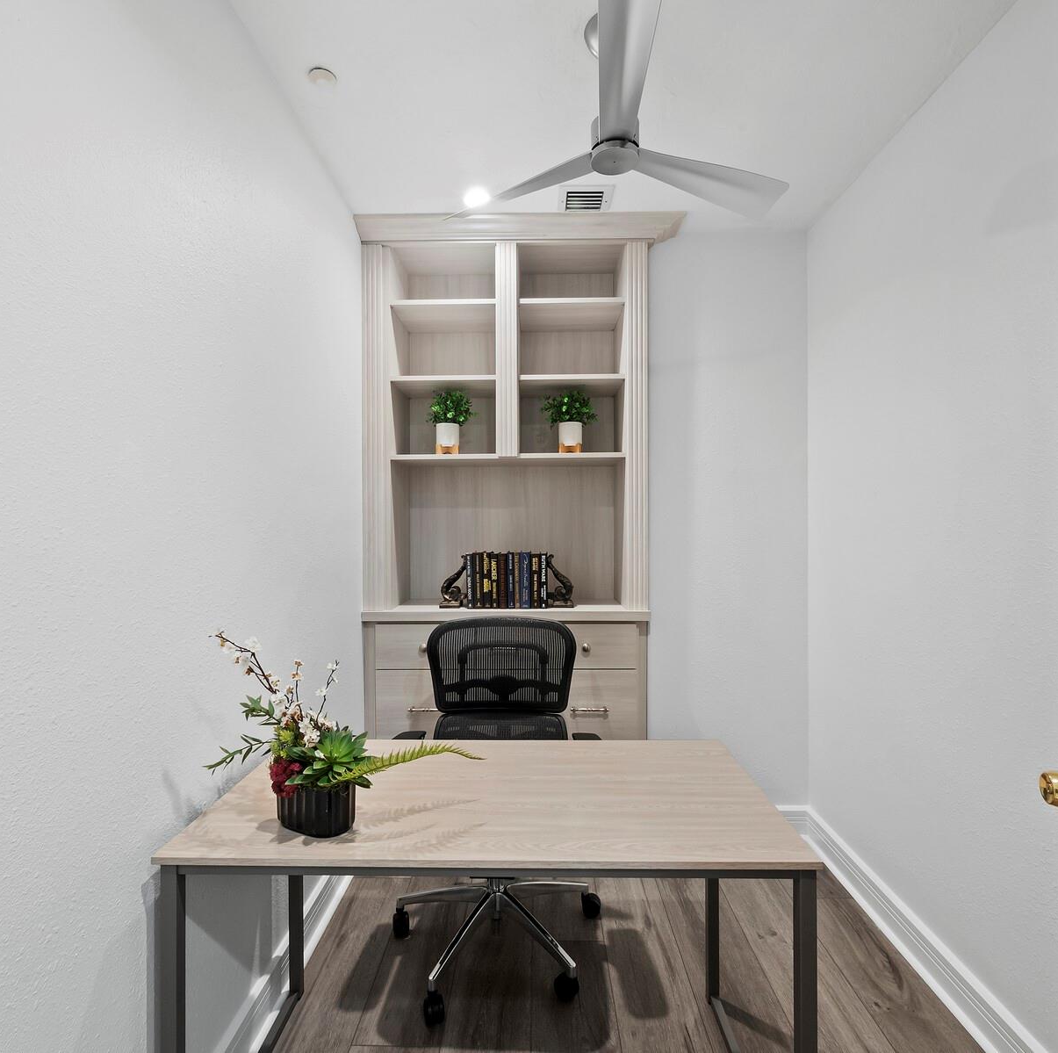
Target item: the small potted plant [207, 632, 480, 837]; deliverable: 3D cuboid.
[{"bbox_3d":[-0.388,0.422,1.190,0.570,0.395,0.300,0,0,0],"label":"small potted plant"}]

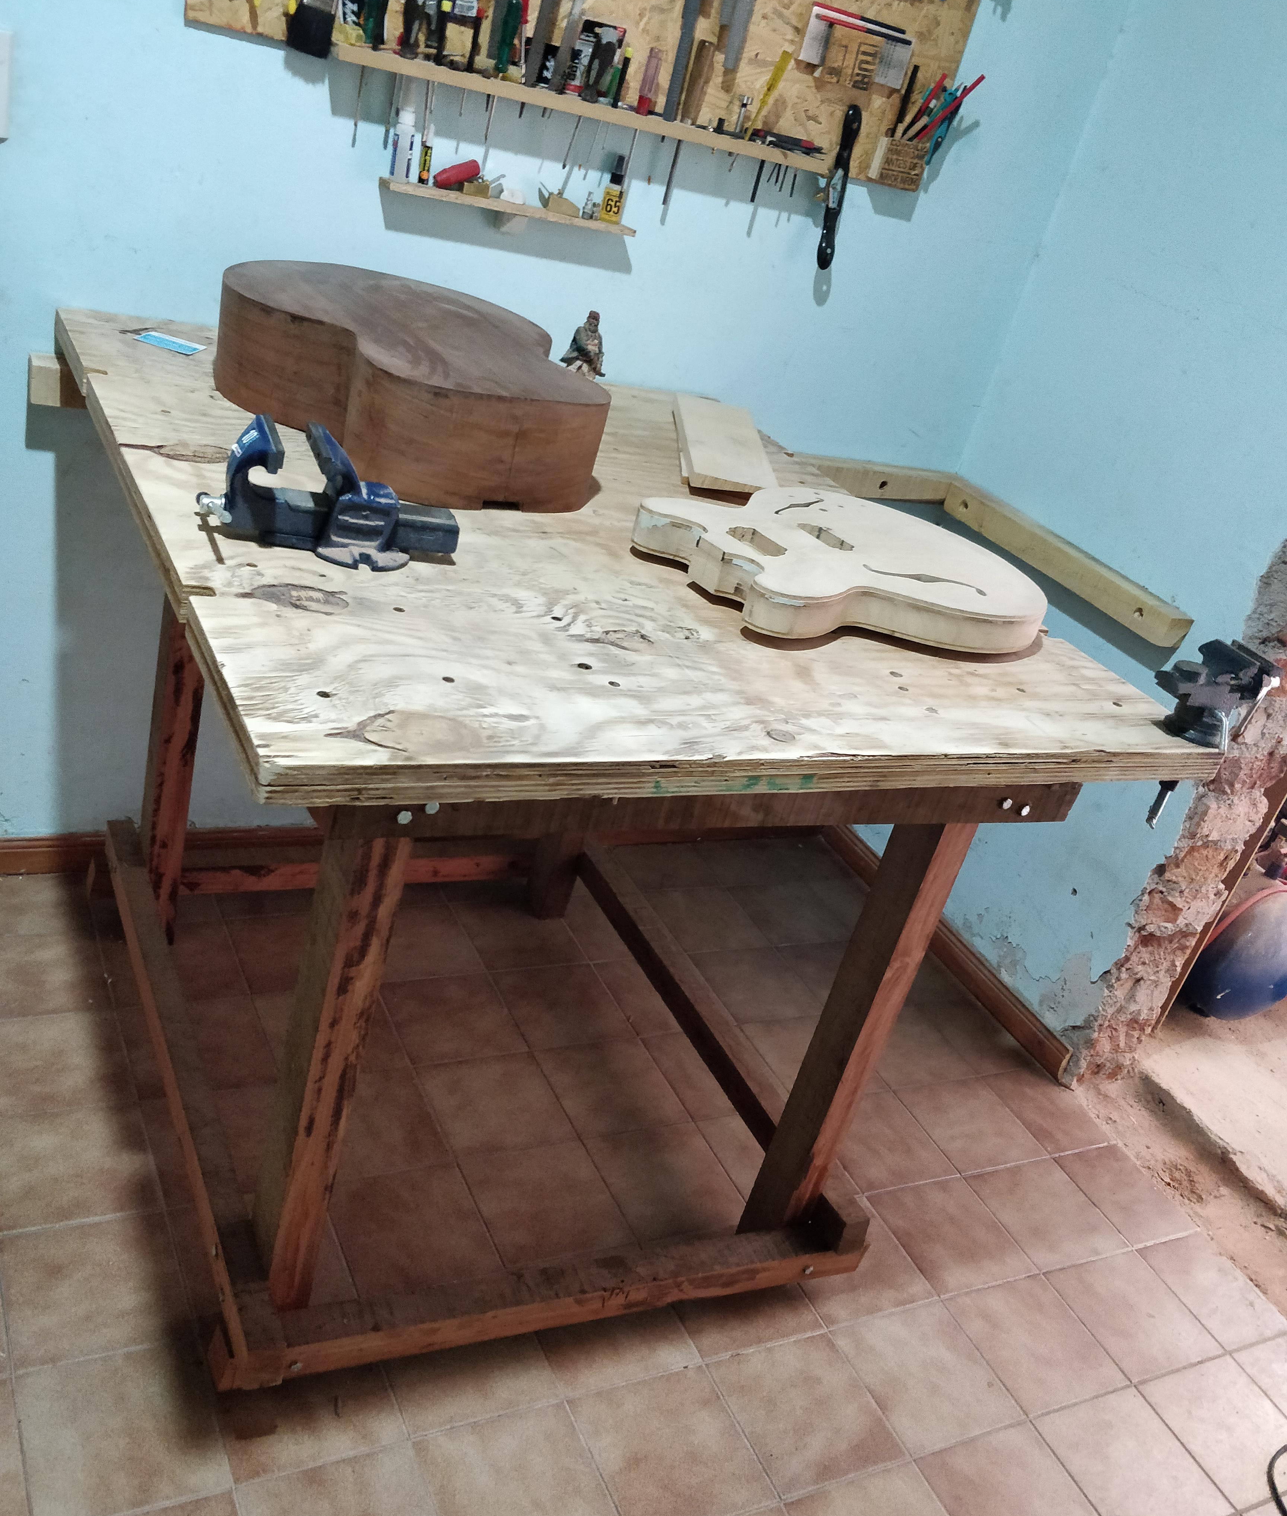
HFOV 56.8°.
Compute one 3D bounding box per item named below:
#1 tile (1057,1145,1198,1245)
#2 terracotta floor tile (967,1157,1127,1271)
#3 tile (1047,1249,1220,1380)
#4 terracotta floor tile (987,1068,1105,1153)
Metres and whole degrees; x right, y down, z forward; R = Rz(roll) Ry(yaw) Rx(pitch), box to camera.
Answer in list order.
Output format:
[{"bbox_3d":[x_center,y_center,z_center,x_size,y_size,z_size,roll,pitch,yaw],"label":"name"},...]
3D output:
[{"bbox_3d":[0.885,0.804,2.191,0.158,0.010,0.193,-2,35,-29],"label":"tile"},{"bbox_3d":[0.713,0.806,2.107,0.203,0.010,0.193,-2,35,-29],"label":"terracotta floor tile"},{"bbox_3d":[0.794,0.904,1.934,0.198,0.010,0.198,-3,36,-29],"label":"tile"},{"bbox_3d":[0.714,0.627,2.110,0.150,0.010,0.194,-1,31,-30],"label":"terracotta floor tile"}]

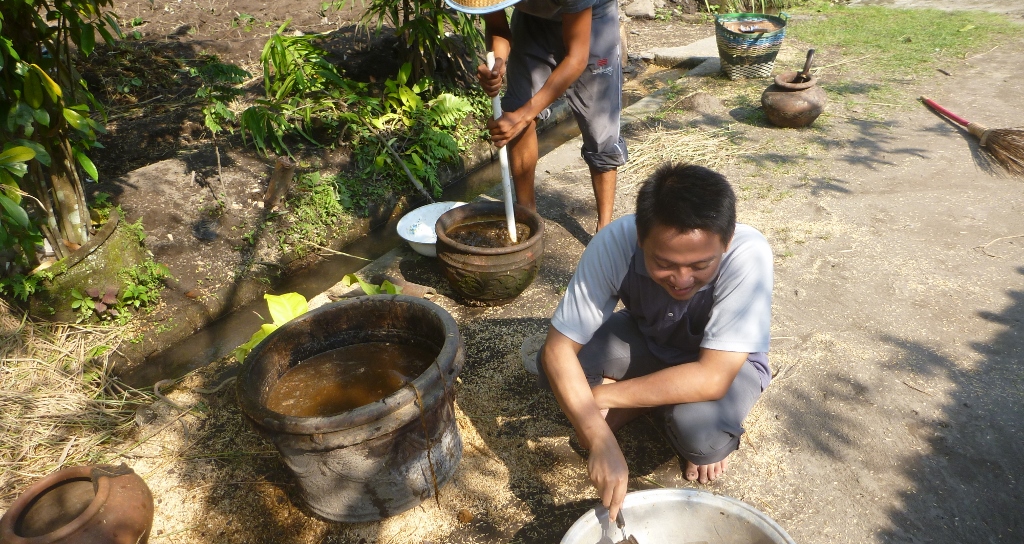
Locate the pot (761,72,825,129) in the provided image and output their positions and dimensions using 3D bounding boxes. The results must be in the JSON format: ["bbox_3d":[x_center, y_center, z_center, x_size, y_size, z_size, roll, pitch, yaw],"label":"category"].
[{"bbox_3d":[1.387,-0.843,4.079,0.309,0.239,0.309,-4,28,2],"label":"pot"}]

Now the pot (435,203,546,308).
[{"bbox_3d":[-0.065,-0.045,2.798,0.360,0.262,0.360,-4,28,2],"label":"pot"}]

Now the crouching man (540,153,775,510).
[{"bbox_3d":[0.302,0.126,1.802,0.500,0.840,0.660,2,29,13],"label":"crouching man"}]

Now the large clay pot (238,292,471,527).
[{"bbox_3d":[-0.362,0.336,2.041,0.533,0.349,0.533,-8,28,2],"label":"large clay pot"}]

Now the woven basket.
[{"bbox_3d":[1.404,-1.326,4.901,0.401,0.315,0.401,-5,28,0],"label":"woven basket"}]

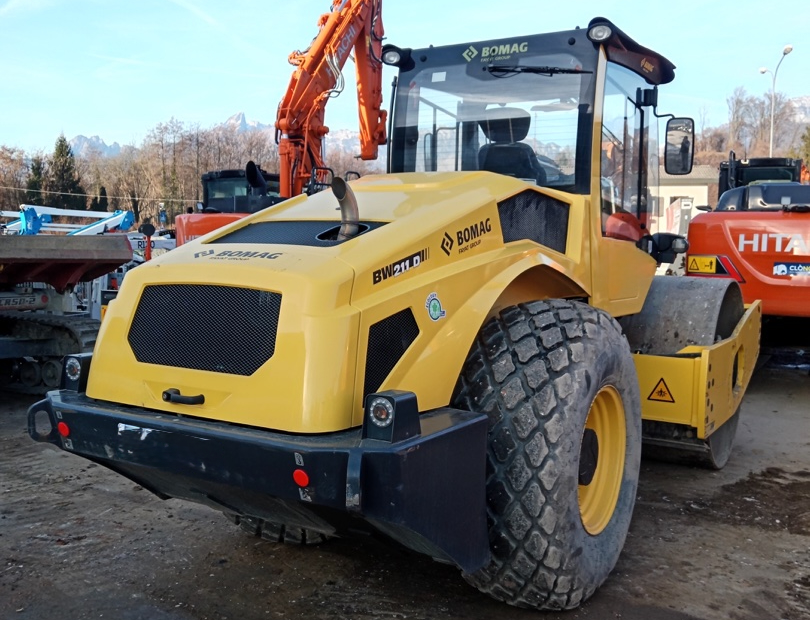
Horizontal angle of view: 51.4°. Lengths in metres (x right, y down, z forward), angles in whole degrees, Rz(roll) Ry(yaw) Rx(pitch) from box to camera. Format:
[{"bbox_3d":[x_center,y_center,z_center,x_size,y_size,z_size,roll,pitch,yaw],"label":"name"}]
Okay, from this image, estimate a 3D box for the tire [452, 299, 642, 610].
[{"bbox_3d":[0.732,0.669,4.245,0.590,1.460,1.530,4,5,32],"label":"tire"}]

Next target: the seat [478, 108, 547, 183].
[{"bbox_3d":[0.756,-0.760,5.628,0.520,1.100,0.640,4,5,32],"label":"seat"}]

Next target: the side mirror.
[{"bbox_3d":[1.773,-1.060,5.440,0.175,0.360,0.080,2,12,18],"label":"side mirror"}]

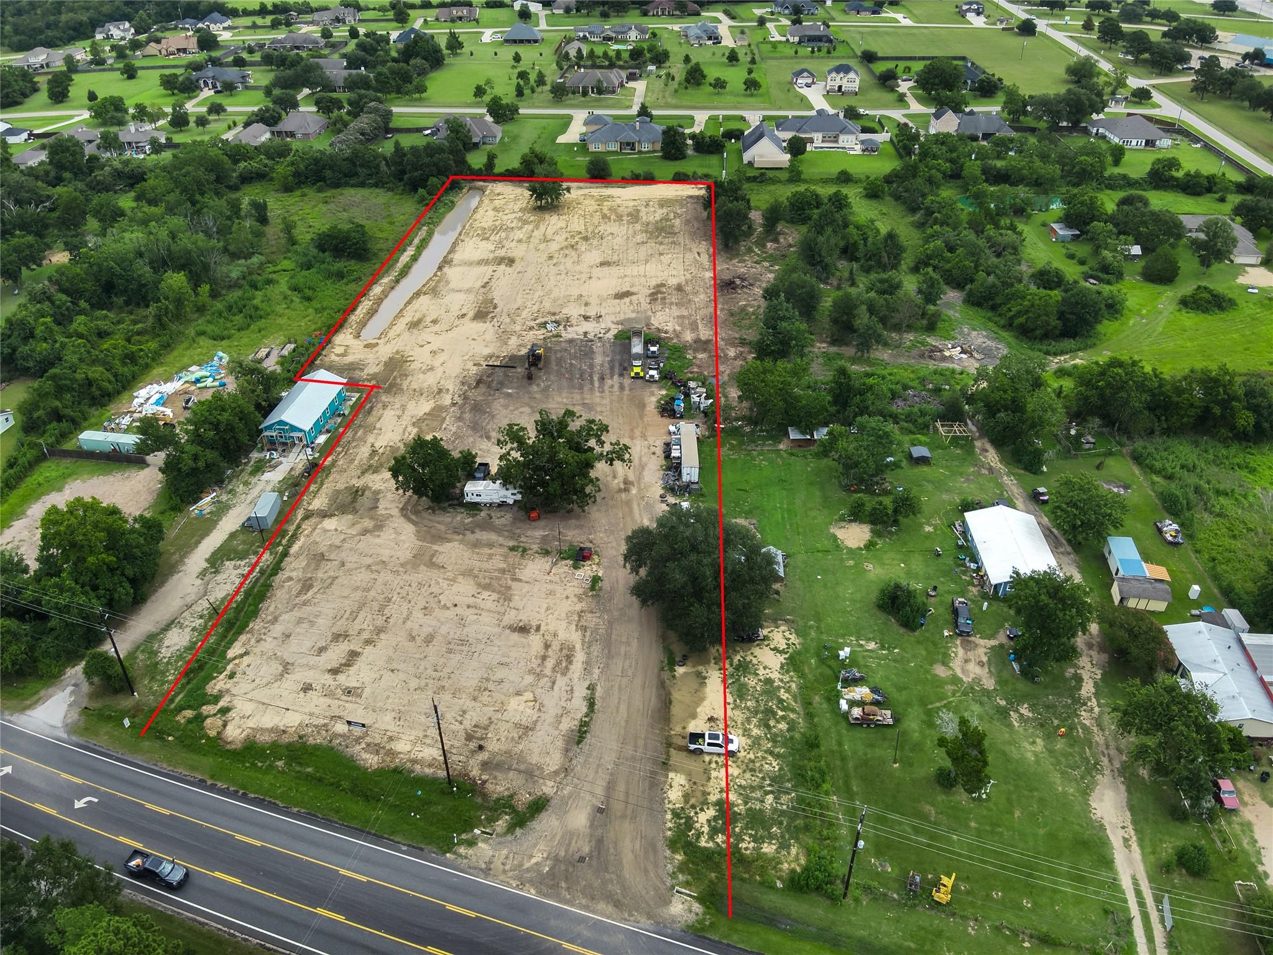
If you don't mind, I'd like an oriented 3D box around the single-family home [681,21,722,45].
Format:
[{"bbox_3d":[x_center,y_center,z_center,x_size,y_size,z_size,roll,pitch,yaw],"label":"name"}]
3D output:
[{"bbox_3d":[35.110,-237.980,472.060,20.500,9.000,17.500,-1,35,0],"label":"single-family home"}]

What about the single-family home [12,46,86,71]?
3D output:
[{"bbox_3d":[-299.450,-214.850,449.560,30.000,8.700,16.000,-18,38,-22],"label":"single-family home"}]

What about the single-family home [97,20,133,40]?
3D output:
[{"bbox_3d":[-306.040,-261.940,516.240,18.000,8.700,11.500,-11,37,-14],"label":"single-family home"}]

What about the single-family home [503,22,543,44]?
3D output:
[{"bbox_3d":[-62.080,-241.530,479.680,18.700,9.300,16.500,-1,35,0],"label":"single-family home"}]

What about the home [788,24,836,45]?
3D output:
[{"bbox_3d":[92.050,-234.770,466.440,22.500,8.300,16.000,0,35,2],"label":"home"}]

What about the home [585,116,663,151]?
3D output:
[{"bbox_3d":[-4.440,-117.010,298.530,25.960,6.560,23.510,0,35,0],"label":"home"}]

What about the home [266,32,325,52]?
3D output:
[{"bbox_3d":[-165.080,-214.370,432.380,26.060,7.240,16.410,0,35,0],"label":"home"}]

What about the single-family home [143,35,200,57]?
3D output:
[{"bbox_3d":[-247.690,-230.110,470.170,25.500,8.000,14.000,-6,36,-7],"label":"single-family home"}]

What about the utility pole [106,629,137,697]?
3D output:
[{"bbox_3d":[-61.580,21.540,104.950,0.350,12.200,0.350,0,32,0],"label":"utility pole"}]

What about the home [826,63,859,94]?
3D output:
[{"bbox_3d":[86.470,-166.490,368.210,12.800,10.600,11.000,4,36,7],"label":"home"}]

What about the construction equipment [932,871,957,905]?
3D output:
[{"bbox_3d":[30.350,40.240,86.790,1.700,2.400,2.000,19,39,25],"label":"construction equipment"}]

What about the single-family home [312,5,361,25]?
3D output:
[{"bbox_3d":[-167.020,-256.680,489.550,26.390,8.060,14.390,-14,37,-18],"label":"single-family home"}]

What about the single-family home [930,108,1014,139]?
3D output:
[{"bbox_3d":[113.900,-120.630,301.050,24.480,8.030,17.620,1,35,2],"label":"single-family home"}]

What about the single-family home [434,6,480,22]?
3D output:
[{"bbox_3d":[-111.060,-288.900,549.400,24.000,7.700,11.500,-1,35,0],"label":"single-family home"}]

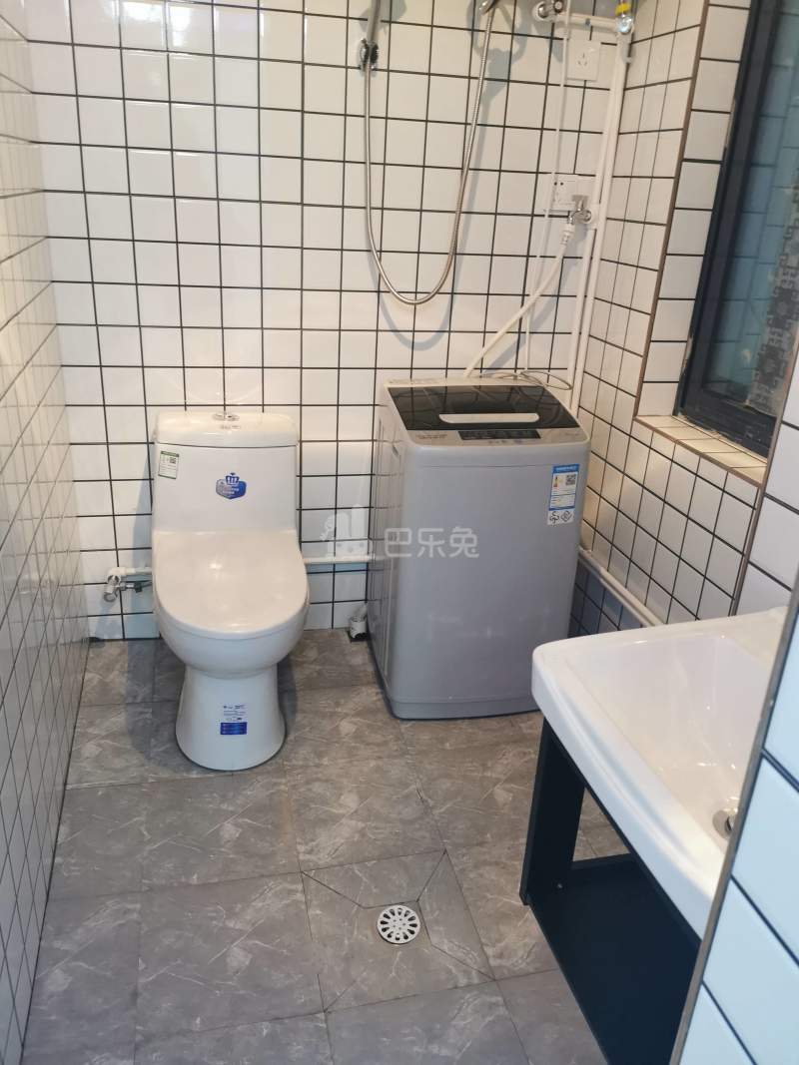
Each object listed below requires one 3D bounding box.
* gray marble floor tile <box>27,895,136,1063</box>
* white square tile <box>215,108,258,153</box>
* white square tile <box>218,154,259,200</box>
[{"bbox_3d":[-0.539,0.757,1.440,0.168,0.010,0.300,-2,25,-14],"label":"gray marble floor tile"},{"bbox_3d":[-0.384,-0.958,1.987,0.100,0.100,0.008,-2,24,-13],"label":"white square tile"},{"bbox_3d":[-0.381,-0.842,1.977,0.098,0.098,0.009,-2,24,-13],"label":"white square tile"}]

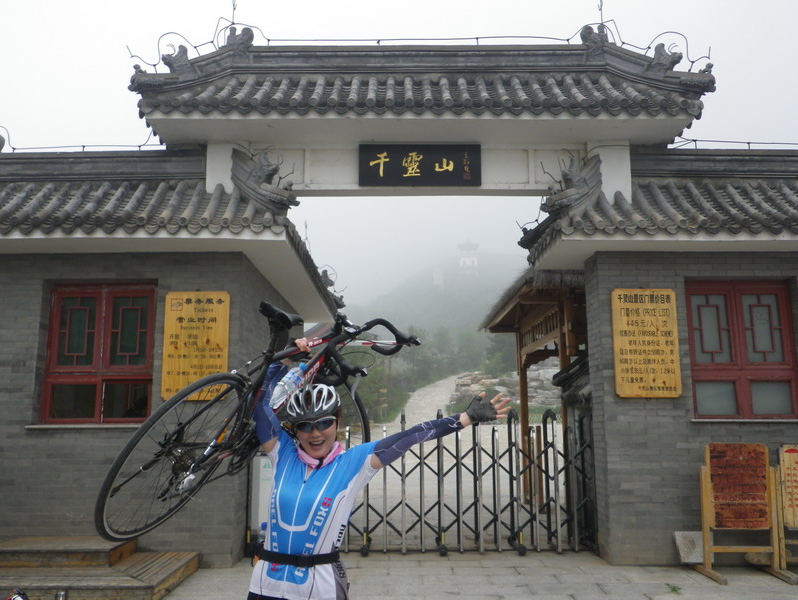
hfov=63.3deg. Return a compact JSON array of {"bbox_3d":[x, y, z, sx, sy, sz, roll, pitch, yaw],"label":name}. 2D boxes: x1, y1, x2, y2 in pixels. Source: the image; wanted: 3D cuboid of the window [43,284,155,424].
[{"bbox_3d":[-3.041,0.548,6.672,1.090,1.433,0.100,0,-9,0],"label":"window"}]

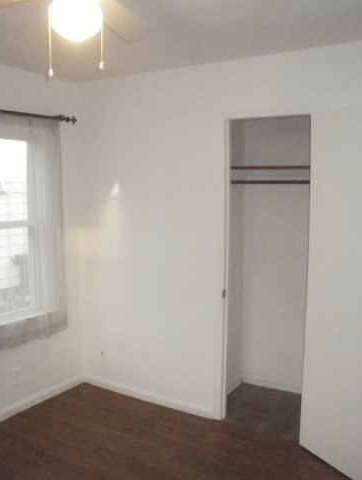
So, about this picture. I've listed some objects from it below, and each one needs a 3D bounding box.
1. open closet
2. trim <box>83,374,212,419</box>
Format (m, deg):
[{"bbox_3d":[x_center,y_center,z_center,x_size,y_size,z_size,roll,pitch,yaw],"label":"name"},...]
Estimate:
[{"bbox_3d":[0.688,0.228,3.358,0.580,2.057,0.630,4,7,32],"label":"open closet"},{"bbox_3d":[-0.298,1.189,3.703,1.231,0.073,0.020,4,7,32],"label":"trim"}]

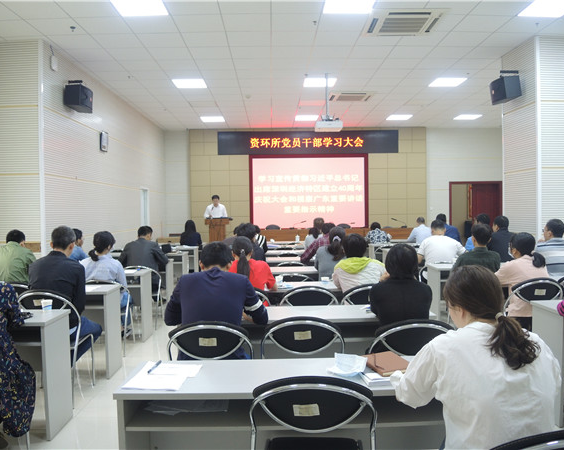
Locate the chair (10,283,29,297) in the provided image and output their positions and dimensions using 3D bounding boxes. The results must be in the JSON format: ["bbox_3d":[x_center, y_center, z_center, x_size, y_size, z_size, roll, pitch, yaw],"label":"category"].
[{"bbox_3d":[-2.238,0.909,4.249,0.500,0.870,0.550,-1,2,-1],"label":"chair"}]

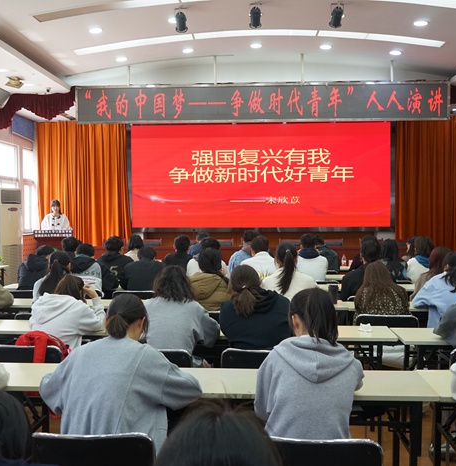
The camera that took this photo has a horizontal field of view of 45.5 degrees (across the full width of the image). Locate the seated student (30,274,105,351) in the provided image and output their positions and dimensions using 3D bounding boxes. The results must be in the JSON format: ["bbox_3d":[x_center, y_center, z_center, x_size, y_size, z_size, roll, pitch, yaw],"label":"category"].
[{"bbox_3d":[-0.998,0.827,3.494,0.500,1.146,0.720,0,3,9],"label":"seated student"}]

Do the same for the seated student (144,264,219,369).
[{"bbox_3d":[-0.282,0.795,3.418,0.520,1.217,0.720,0,3,4],"label":"seated student"}]

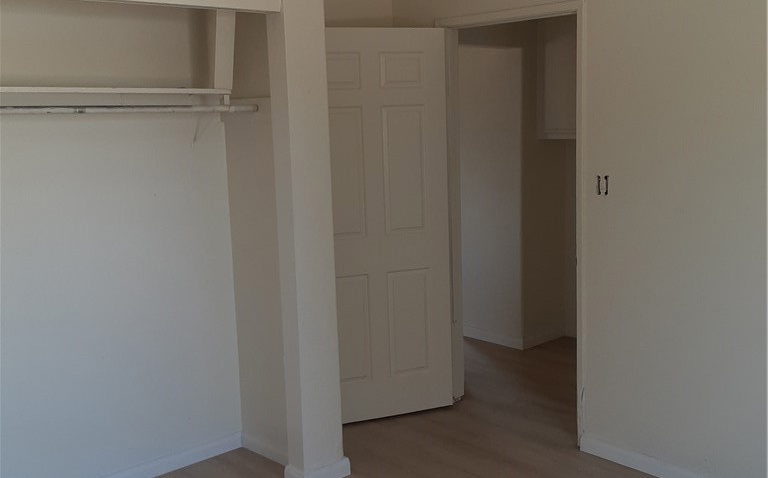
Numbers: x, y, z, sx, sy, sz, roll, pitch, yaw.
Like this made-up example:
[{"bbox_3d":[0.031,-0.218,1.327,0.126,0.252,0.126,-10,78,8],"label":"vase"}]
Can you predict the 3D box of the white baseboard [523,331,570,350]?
[{"bbox_3d":[1.093,0.669,5.459,0.464,0.082,0.018,-10,13,-42],"label":"white baseboard"}]

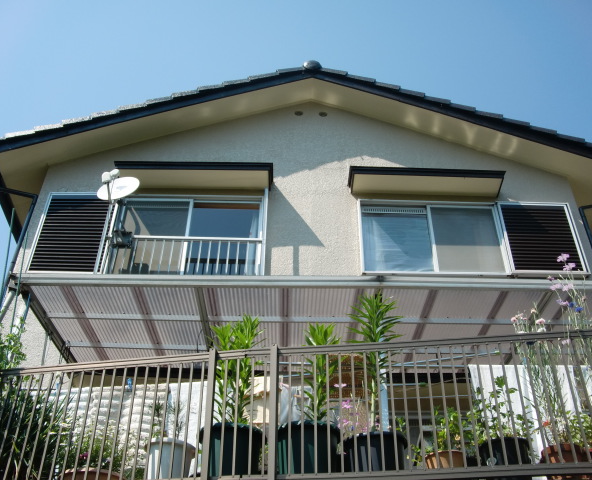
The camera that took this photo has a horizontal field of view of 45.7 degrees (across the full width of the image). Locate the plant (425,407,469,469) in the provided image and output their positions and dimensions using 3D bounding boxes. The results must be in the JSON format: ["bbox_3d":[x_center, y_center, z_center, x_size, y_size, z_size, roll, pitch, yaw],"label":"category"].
[{"bbox_3d":[0.811,1.111,3.801,0.247,0.454,0.247,1,-38,-1],"label":"plant"}]

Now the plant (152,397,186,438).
[{"bbox_3d":[-0.741,1.029,4.083,0.208,0.259,0.160,1,-38,-1],"label":"plant"}]

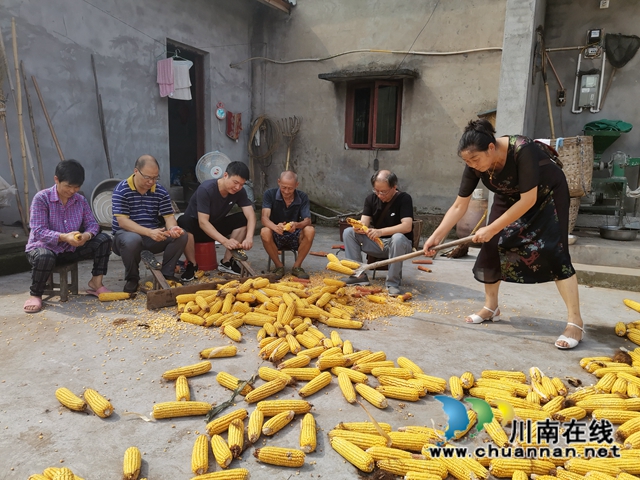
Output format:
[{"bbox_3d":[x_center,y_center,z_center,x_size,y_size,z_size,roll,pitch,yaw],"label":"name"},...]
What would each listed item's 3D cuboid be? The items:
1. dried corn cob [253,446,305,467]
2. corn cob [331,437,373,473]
[{"bbox_3d":[-0.133,0.712,1.589,0.172,0.054,0.054,3,11,7],"label":"dried corn cob"},{"bbox_3d":[0.106,0.716,1.605,0.052,0.052,0.172,-9,14,-43],"label":"corn cob"}]

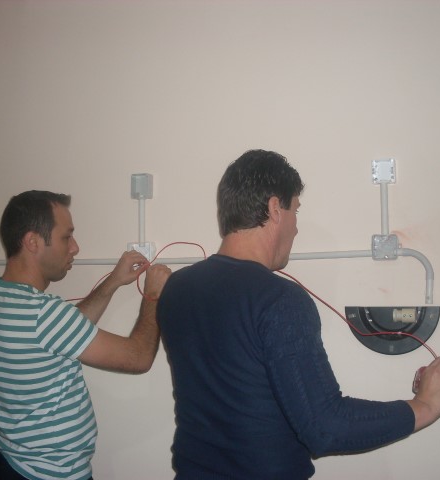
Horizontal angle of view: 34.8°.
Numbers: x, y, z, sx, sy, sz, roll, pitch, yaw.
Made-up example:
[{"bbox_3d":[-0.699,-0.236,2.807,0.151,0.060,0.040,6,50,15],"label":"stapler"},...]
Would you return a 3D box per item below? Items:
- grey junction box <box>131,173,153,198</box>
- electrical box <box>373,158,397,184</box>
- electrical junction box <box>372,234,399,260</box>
[{"bbox_3d":[-0.280,-0.194,2.504,0.064,0.084,0.049,-2,-6,18],"label":"grey junction box"},{"bbox_3d":[0.528,-0.219,2.255,0.073,0.076,0.034,-2,-6,18],"label":"electrical box"},{"bbox_3d":[0.525,0.024,2.230,0.079,0.079,0.041,-2,-6,18],"label":"electrical junction box"}]

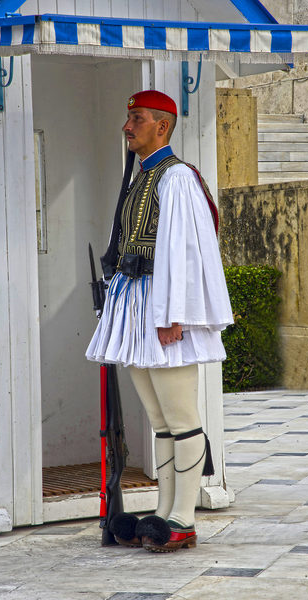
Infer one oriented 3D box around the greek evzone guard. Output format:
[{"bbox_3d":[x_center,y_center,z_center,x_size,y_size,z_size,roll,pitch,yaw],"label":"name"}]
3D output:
[{"bbox_3d":[0.022,0.078,8.420,0.580,1.920,0.700,-2,2,-28],"label":"greek evzone guard"}]

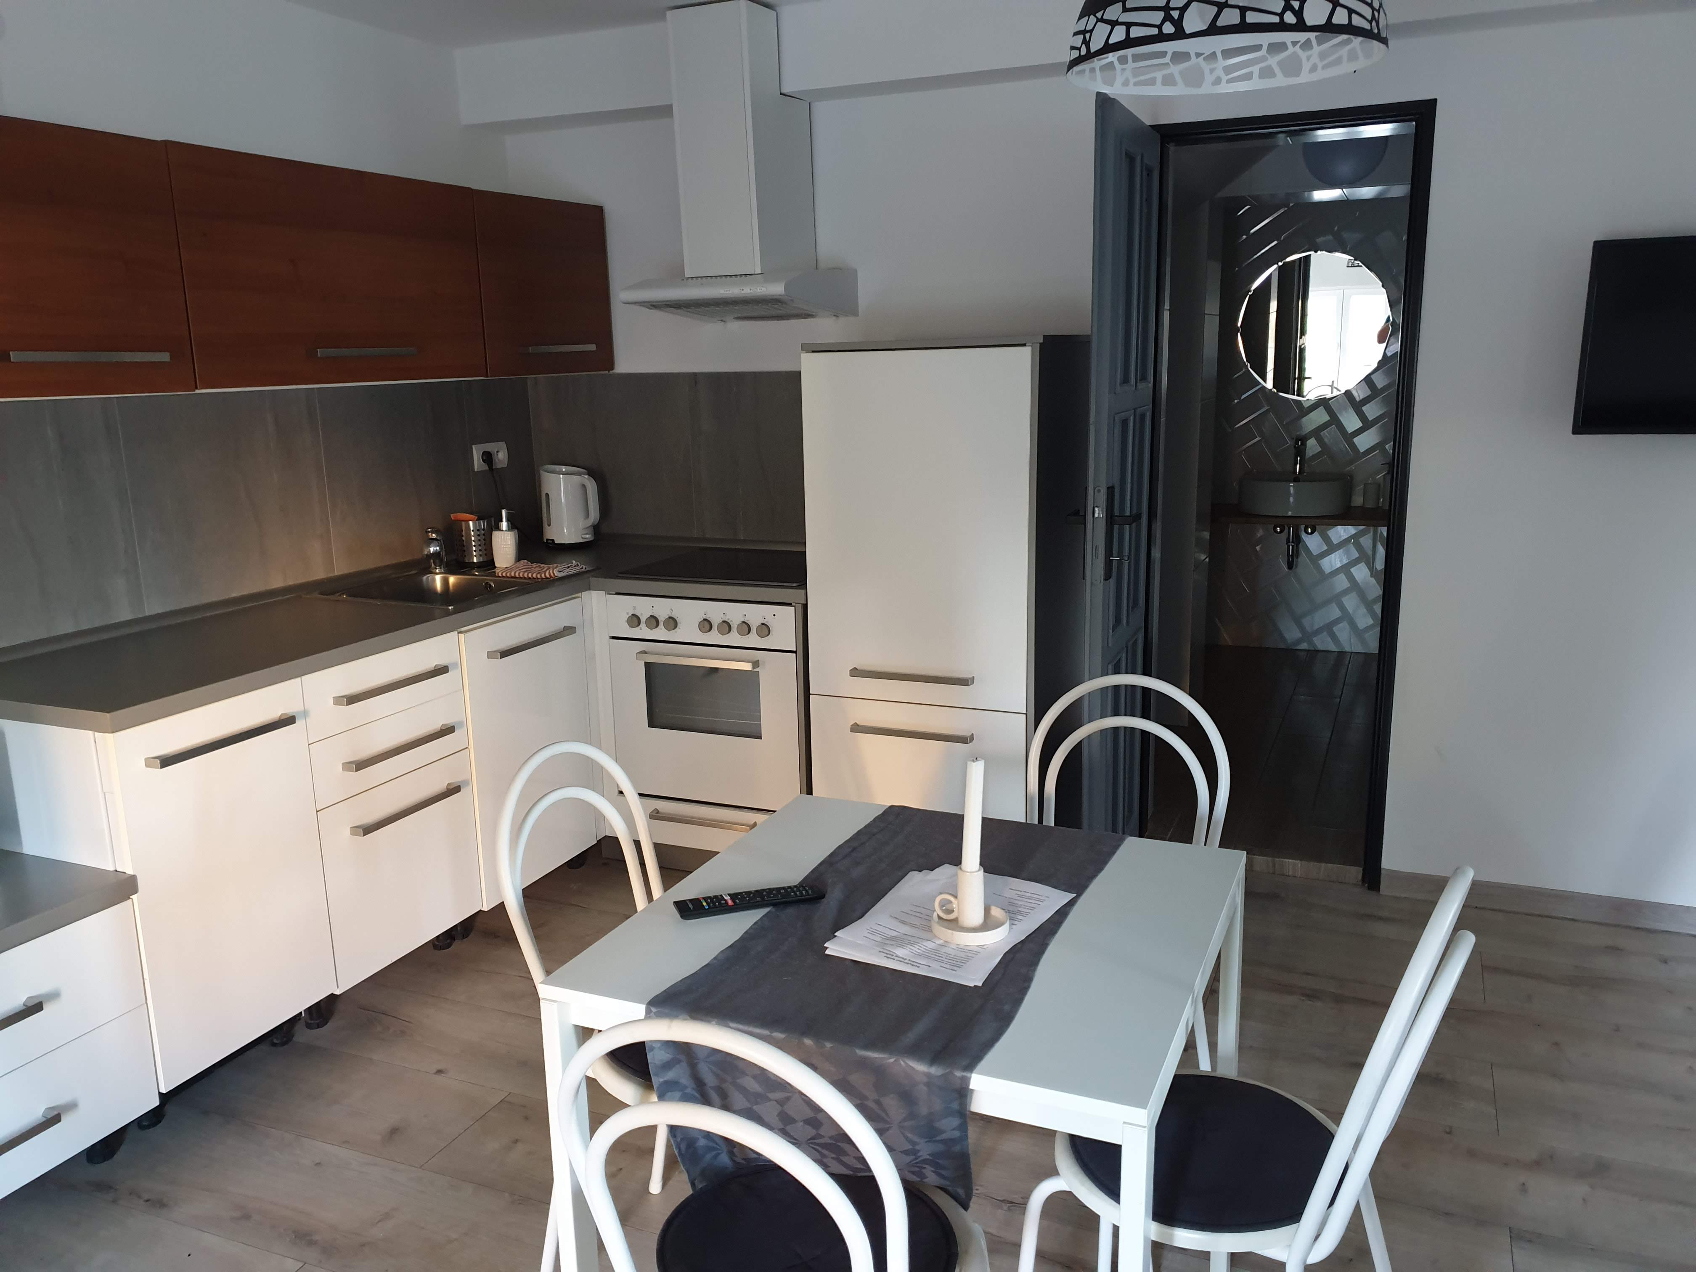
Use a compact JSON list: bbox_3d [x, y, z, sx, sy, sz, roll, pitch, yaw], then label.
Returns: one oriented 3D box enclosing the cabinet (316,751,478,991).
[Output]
[{"bbox_3d":[-1.278,0.535,3.171,0.540,0.436,0.490,4,14,25],"label":"cabinet"}]

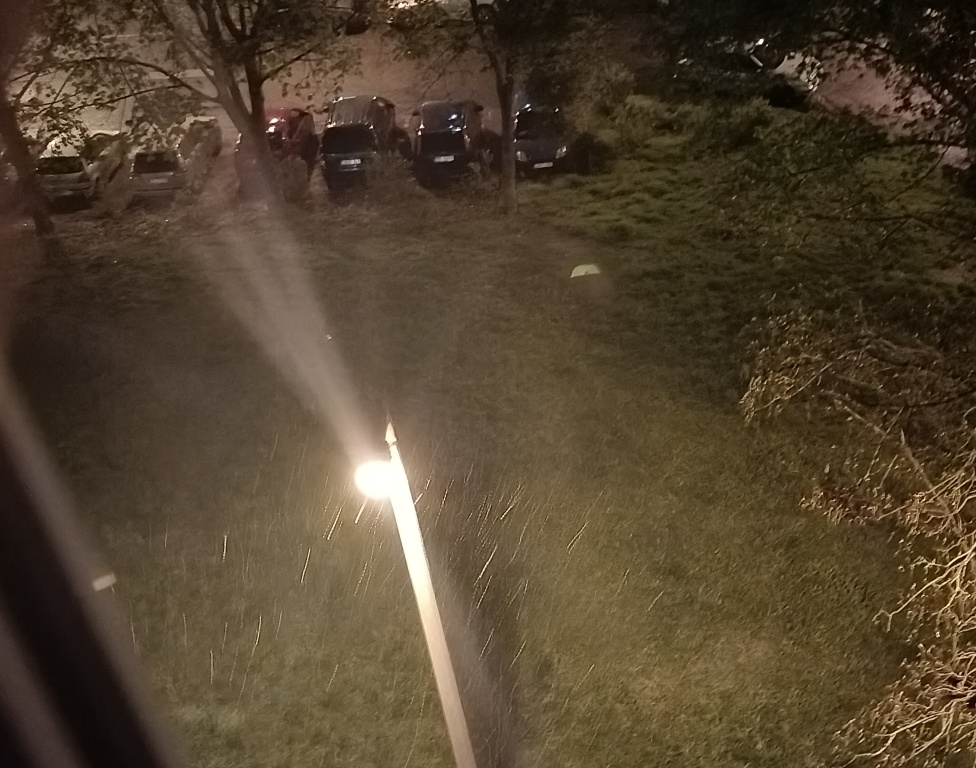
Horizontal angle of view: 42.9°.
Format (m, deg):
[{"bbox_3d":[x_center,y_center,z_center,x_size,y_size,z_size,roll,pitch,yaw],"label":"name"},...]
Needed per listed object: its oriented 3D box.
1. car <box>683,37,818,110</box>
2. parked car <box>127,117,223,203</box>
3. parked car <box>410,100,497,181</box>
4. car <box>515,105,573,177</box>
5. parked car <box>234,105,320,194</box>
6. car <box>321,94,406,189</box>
[{"bbox_3d":[7.897,-9.597,38.018,4.300,1.480,1.750,11,36,21],"label":"car"},{"bbox_3d":[-8.787,-6.626,35.451,1.700,1.450,4.100,0,34,6],"label":"parked car"},{"bbox_3d":[-1.148,-7.200,35.164,1.740,1.780,4.150,-3,34,2],"label":"parked car"},{"bbox_3d":[1.412,-7.223,35.196,1.660,1.460,3.950,-4,34,0],"label":"car"},{"bbox_3d":[-5.987,-6.912,35.523,1.700,1.500,4.100,-2,34,4],"label":"parked car"},{"bbox_3d":[-3.719,-7.231,35.642,1.740,1.620,4.300,-3,34,2],"label":"car"}]

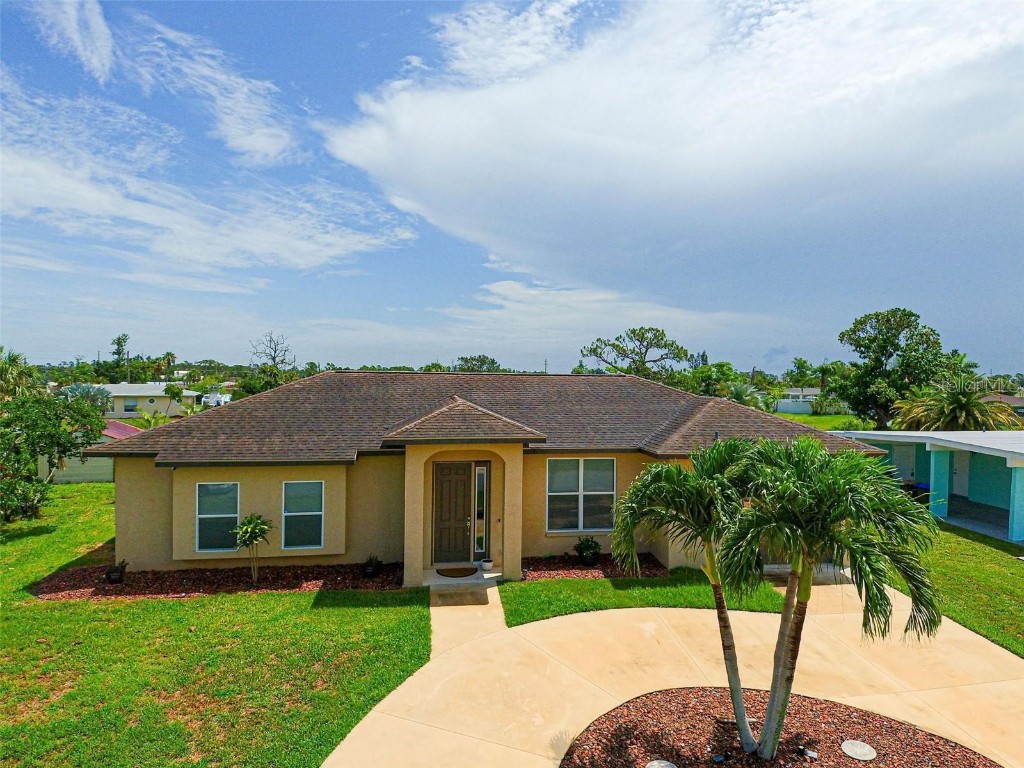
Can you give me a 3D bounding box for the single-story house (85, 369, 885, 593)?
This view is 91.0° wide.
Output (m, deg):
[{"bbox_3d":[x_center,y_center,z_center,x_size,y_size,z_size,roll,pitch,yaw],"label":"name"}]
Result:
[{"bbox_3d":[-0.751,2.071,16.121,18.800,4.770,10.300,0,1,-7],"label":"single-story house"}]

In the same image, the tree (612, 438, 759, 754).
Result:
[{"bbox_3d":[2.253,2.742,6.530,1.790,4.070,1.800,0,1,-7],"label":"tree"}]

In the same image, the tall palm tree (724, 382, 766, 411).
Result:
[{"bbox_3d":[25.050,1.944,54.039,4.100,4.210,4.100,0,1,-7],"label":"tall palm tree"}]

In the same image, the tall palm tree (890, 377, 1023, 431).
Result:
[{"bbox_3d":[26.490,2.032,30.046,5.800,4.960,5.800,0,1,-7],"label":"tall palm tree"}]

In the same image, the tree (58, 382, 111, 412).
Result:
[{"bbox_3d":[-37.335,1.724,44.035,3.690,3.710,3.700,0,1,-7],"label":"tree"}]

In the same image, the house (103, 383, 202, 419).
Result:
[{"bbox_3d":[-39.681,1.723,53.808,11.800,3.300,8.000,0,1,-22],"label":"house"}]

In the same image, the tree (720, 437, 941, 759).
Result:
[{"bbox_3d":[4.095,2.736,6.466,2.390,4.120,2.350,0,1,-7],"label":"tree"}]

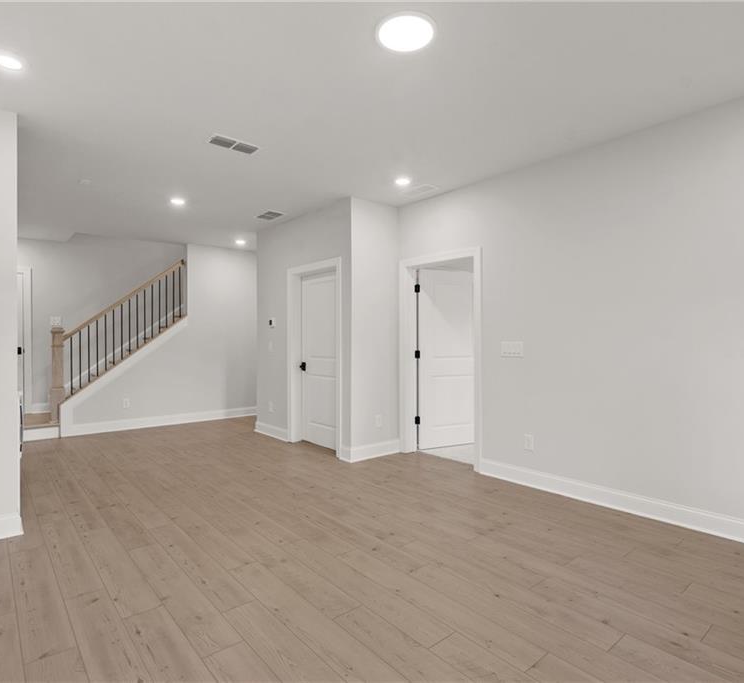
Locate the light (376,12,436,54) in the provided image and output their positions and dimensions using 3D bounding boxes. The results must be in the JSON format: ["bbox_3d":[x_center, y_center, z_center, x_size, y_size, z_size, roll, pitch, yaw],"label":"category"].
[{"bbox_3d":[0.165,-1.466,2.179,0.280,0.030,0.280,0,0,0],"label":"light"}]

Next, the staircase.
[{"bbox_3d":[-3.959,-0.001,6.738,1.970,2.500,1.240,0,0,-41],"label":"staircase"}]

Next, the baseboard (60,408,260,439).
[{"bbox_3d":[-2.986,1.177,6.766,2.740,0.140,0.022,0,0,-41],"label":"baseboard"}]

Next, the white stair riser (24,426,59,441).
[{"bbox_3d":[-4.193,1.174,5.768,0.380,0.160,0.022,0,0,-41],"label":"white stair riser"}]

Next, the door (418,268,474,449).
[{"bbox_3d":[0.898,0.205,5.305,0.850,2.030,0.040,0,0,-25],"label":"door"}]

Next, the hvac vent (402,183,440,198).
[{"bbox_3d":[0.462,-1.483,4.514,0.200,0.020,0.380,0,0,-41],"label":"hvac vent"}]

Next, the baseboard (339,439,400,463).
[{"bbox_3d":[0.046,1.177,4.880,0.680,0.145,0.025,0,0,-41],"label":"baseboard"}]

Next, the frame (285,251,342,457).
[{"bbox_3d":[-0.642,0.178,5.266,0.150,2.140,1.100,0,0,-41],"label":"frame"}]

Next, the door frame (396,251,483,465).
[{"bbox_3d":[0.714,0.178,4.724,0.150,2.140,1.100,0,0,-41],"label":"door frame"}]

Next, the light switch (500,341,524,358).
[{"bbox_3d":[1.232,0.072,4.017,0.014,0.125,0.215,0,0,-41],"label":"light switch"}]

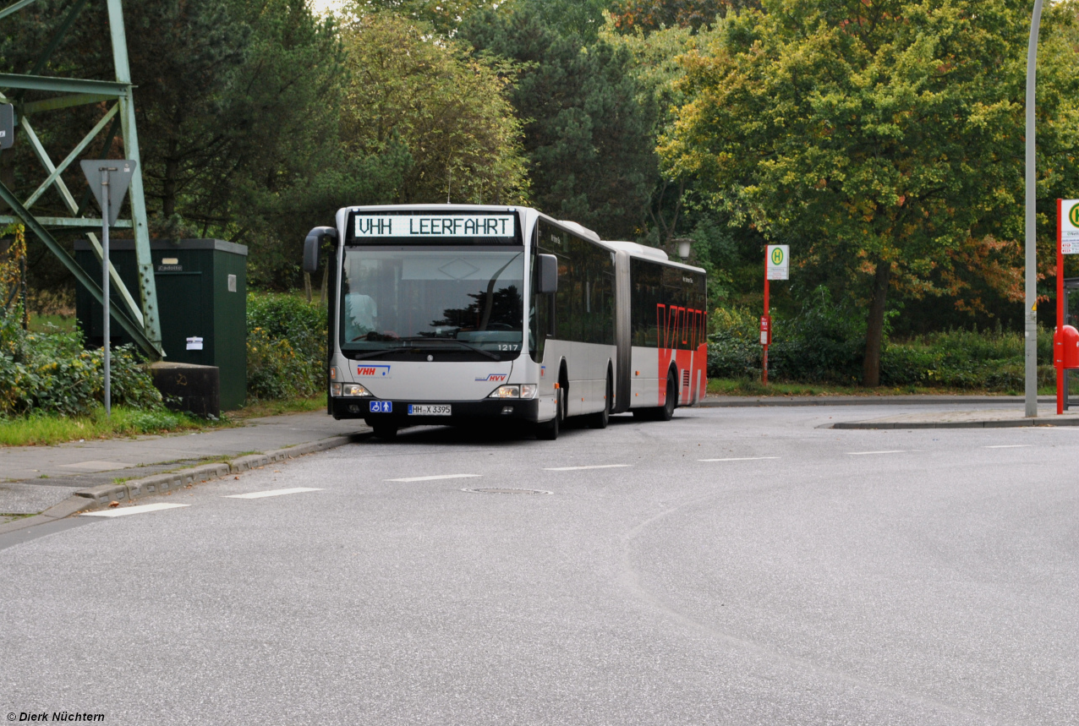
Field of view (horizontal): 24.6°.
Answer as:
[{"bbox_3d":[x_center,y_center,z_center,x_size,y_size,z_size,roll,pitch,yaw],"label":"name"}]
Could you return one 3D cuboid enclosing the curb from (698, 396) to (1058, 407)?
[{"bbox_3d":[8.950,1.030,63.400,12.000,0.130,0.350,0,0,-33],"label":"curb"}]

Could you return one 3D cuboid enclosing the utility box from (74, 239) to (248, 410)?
[{"bbox_3d":[-6.786,-0.626,44.581,2.533,3.053,2.494,0,0,7],"label":"utility box"}]

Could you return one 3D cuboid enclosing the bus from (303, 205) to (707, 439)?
[{"bbox_3d":[0.120,-0.510,38.300,2.950,3.060,18.050,0,0,10],"label":"bus"}]

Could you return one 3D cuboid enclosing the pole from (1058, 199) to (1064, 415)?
[{"bbox_3d":[8.758,-0.941,41.500,0.105,3.615,0.105,0,0,0],"label":"pole"}]

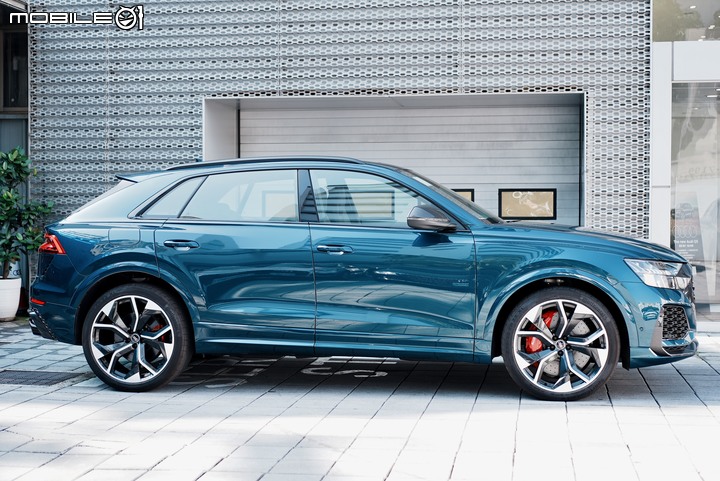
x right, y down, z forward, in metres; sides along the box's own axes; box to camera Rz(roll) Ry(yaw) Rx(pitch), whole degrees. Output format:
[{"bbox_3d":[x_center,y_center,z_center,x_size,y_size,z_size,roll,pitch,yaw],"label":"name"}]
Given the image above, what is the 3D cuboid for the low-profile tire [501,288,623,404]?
[{"bbox_3d":[1.373,0.711,7.520,0.790,0.785,0.290,0,1,9],"label":"low-profile tire"}]

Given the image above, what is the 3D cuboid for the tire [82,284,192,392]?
[{"bbox_3d":[-1.595,0.697,7.950,0.790,0.785,0.290,0,1,8],"label":"tire"}]

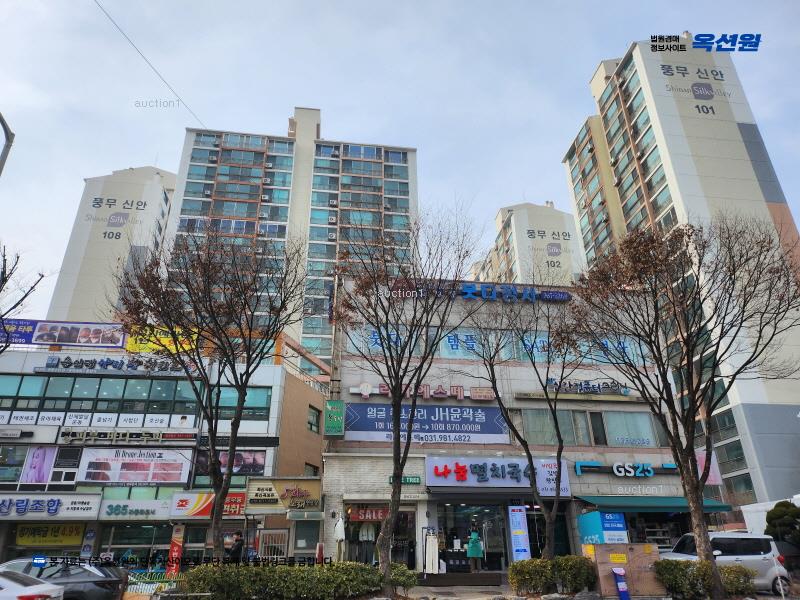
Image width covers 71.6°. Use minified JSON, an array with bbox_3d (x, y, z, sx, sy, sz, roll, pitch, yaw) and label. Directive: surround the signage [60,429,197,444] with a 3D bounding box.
[{"bbox_3d":[-12.498,6.364,25.753,6.029,0.594,0.250,3,-26,-7],"label":"signage"}]

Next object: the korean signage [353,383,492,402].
[{"bbox_3d":[0.969,3.661,21.856,5.840,0.624,0.300,3,-26,-7],"label":"korean signage"}]

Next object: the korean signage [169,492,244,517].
[{"bbox_3d":[-8.371,9.077,24.489,3.154,0.969,0.400,3,-26,-7],"label":"korean signage"}]

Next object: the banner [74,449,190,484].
[{"bbox_3d":[-11.159,7.046,23.508,4.448,1.441,0.120,3,-26,-8],"label":"banner"}]

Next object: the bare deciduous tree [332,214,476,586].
[{"bbox_3d":[0.301,2.315,15.721,4.530,10.520,4.530,3,-26,-7],"label":"bare deciduous tree"}]

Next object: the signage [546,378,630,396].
[{"bbox_3d":[7.740,3.617,22.795,3.572,0.596,0.150,3,-26,-8],"label":"signage"}]

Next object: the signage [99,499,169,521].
[{"bbox_3d":[-10.748,8.613,22.710,2.662,0.777,0.250,3,-26,-8],"label":"signage"}]

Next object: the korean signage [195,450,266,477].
[{"bbox_3d":[-7.361,7.140,24.221,2.915,1.041,0.080,3,-26,-8],"label":"korean signage"}]

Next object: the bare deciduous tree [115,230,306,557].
[{"bbox_3d":[-5.870,2.667,15.960,5.700,10.220,5.700,3,-26,-7],"label":"bare deciduous tree"}]

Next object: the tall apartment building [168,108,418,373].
[{"bbox_3d":[-14.123,1.868,73.899,32.210,61.480,12.500,3,-26,-8],"label":"tall apartment building"}]

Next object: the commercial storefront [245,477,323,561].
[{"bbox_3d":[-4.317,8.516,20.558,2.750,3.600,1.800,3,-26,-7],"label":"commercial storefront"}]

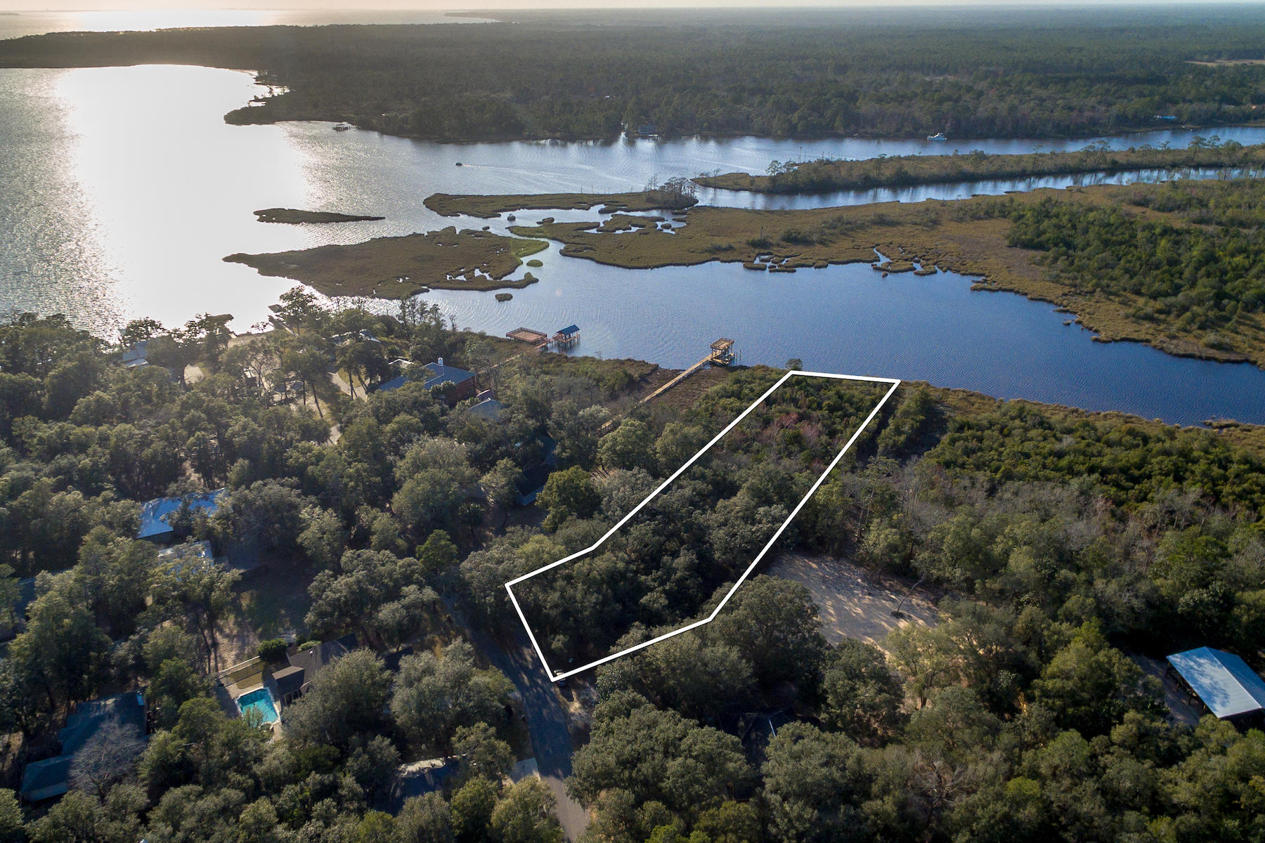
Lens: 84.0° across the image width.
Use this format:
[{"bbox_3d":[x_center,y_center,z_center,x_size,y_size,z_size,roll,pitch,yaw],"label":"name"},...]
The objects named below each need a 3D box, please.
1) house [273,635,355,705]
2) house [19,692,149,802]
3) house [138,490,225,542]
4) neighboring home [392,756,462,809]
[{"bbox_3d":[-61.260,48.660,138.700,17.200,5.000,12.780,-16,34,-24],"label":"house"},{"bbox_3d":[-95.680,56.900,124.730,18.180,5.500,16.220,-13,33,-20],"label":"house"},{"bbox_3d":[-115.260,22.800,181.660,19.660,6.000,14.250,-12,33,-19],"label":"house"},{"bbox_3d":[-33.350,61.100,117.550,13.270,5.000,9.340,-7,31,-11],"label":"neighboring home"}]

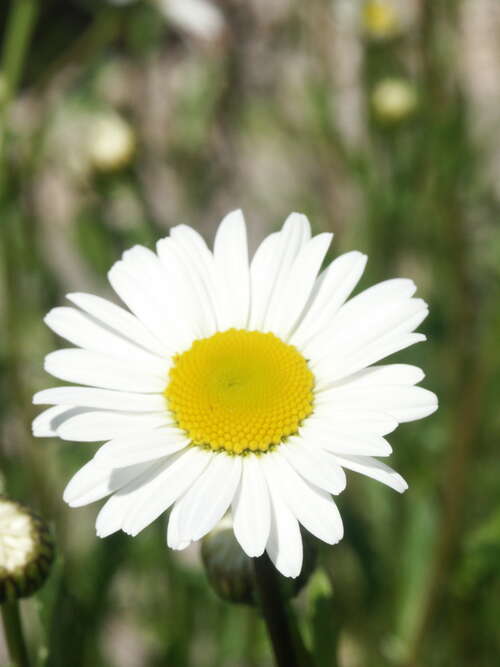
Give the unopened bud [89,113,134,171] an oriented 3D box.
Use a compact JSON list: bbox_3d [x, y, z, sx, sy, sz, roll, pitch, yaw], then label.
[{"bbox_3d":[-0.026,-0.036,0.720,0.009,0.010,0.009,0,28,0],"label":"unopened bud"}]

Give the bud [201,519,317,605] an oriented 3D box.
[{"bbox_3d":[0.001,0.029,0.500,0.015,0.013,0.015,0,28,0],"label":"bud"}]

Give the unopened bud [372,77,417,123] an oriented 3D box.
[{"bbox_3d":[0.028,-0.045,0.740,0.009,0.008,0.009,0,28,0],"label":"unopened bud"}]

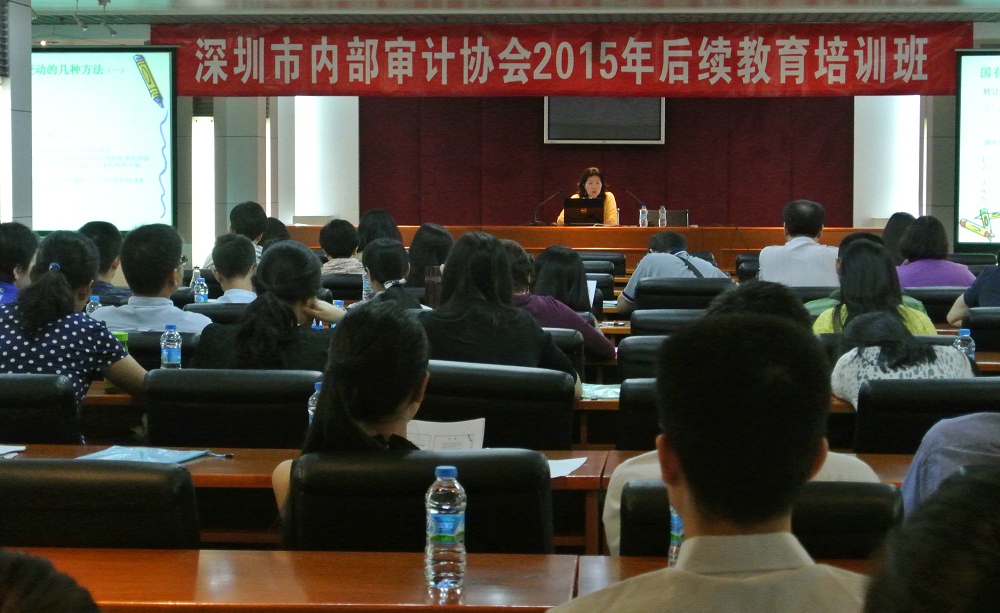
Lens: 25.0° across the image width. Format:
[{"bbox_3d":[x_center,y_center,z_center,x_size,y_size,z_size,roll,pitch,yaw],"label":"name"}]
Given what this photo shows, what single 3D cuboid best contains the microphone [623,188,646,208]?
[{"bbox_3d":[1.173,-0.839,18.984,0.260,0.310,0.110,1,4,23],"label":"microphone"}]

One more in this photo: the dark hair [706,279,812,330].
[{"bbox_3d":[0.493,0.061,4.280,0.195,0.220,0.230,0,4,3],"label":"dark hair"}]

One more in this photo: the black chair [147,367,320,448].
[{"bbox_3d":[-0.615,0.580,5.664,0.520,0.890,0.580,0,3,3],"label":"black chair"}]

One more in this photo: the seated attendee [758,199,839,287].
[{"bbox_3d":[1.377,0.157,10.329,0.480,1.290,0.740,0,4,4],"label":"seated attendee"}]

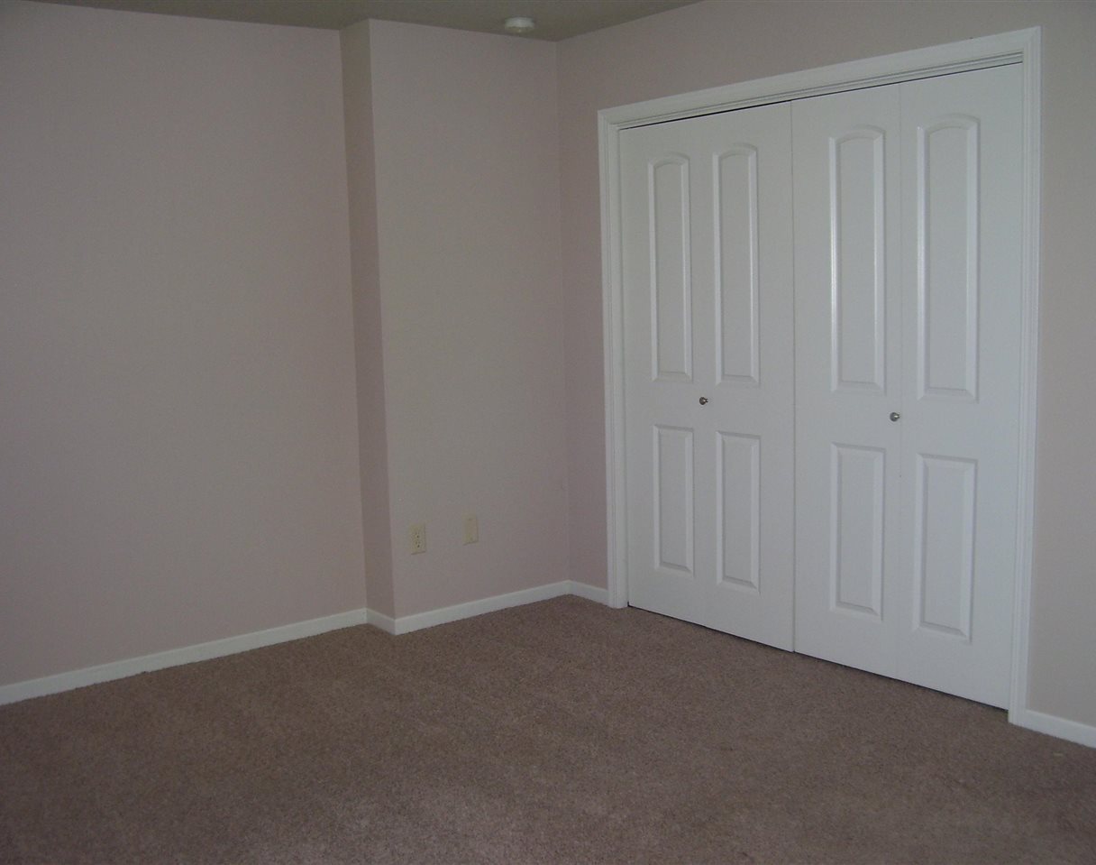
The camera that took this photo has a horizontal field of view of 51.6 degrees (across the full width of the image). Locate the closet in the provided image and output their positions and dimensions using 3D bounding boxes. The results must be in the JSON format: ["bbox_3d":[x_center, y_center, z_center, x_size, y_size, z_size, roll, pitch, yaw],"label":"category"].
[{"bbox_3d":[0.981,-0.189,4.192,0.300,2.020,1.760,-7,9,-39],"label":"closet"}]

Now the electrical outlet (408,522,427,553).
[{"bbox_3d":[-0.524,0.428,4.571,0.074,0.119,0.020,-7,9,-39],"label":"electrical outlet"}]

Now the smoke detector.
[{"bbox_3d":[-0.111,-1.596,4.423,0.130,0.050,0.130,-2,7,0],"label":"smoke detector"}]

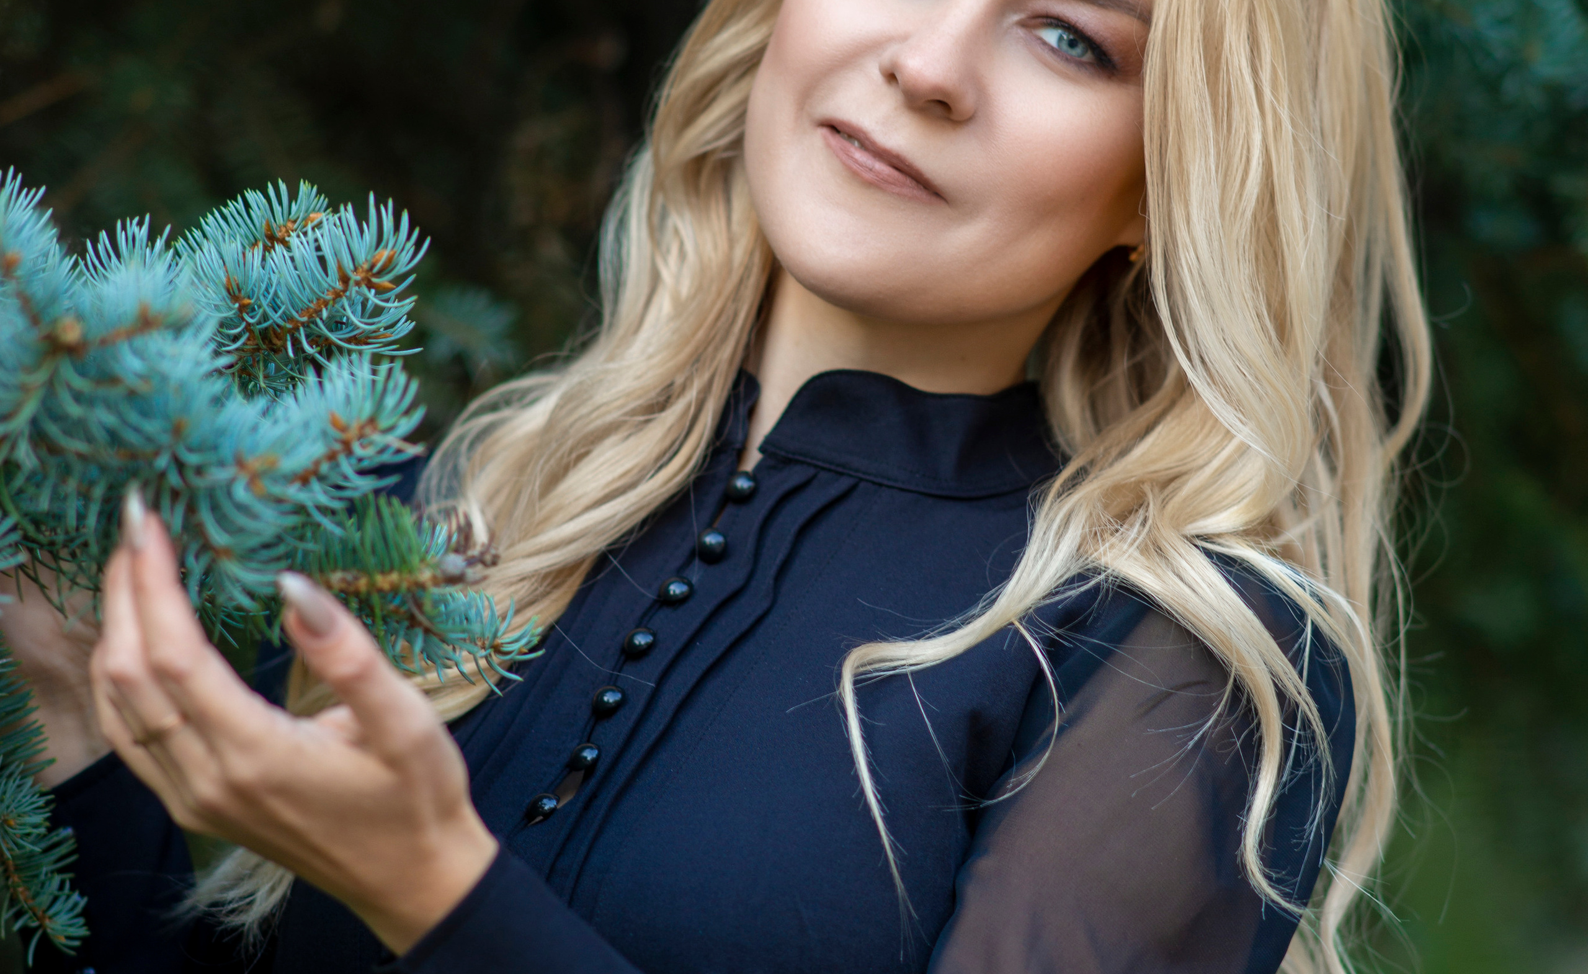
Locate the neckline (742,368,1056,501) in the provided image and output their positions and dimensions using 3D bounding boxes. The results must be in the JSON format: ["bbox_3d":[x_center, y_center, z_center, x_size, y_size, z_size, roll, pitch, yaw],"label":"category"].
[{"bbox_3d":[0.034,-0.025,2.945,0.120,0.048,0.120,21,20,41],"label":"neckline"}]

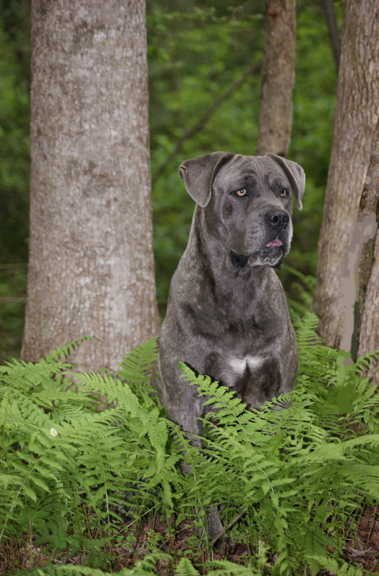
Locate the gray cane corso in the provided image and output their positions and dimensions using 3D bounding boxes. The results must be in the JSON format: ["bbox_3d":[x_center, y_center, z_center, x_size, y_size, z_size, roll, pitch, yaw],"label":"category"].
[{"bbox_3d":[0.010,0.110,4.420,0.420,0.860,0.680,-2,6,-21],"label":"gray cane corso"}]

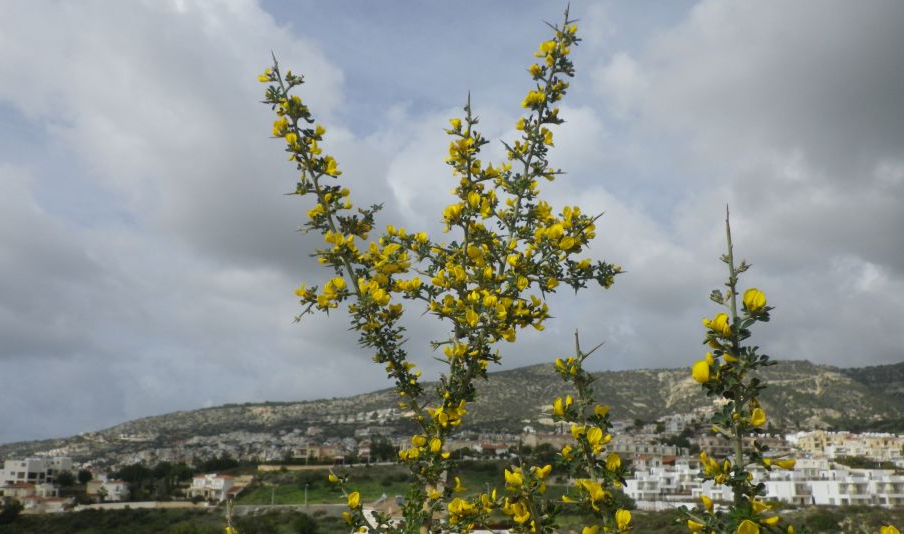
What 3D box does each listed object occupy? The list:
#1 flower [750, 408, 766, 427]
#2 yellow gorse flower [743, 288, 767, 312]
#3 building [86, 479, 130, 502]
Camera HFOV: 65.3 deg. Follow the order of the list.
[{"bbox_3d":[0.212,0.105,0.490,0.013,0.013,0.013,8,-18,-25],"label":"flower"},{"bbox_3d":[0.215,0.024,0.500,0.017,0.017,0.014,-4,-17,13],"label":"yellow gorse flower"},{"bbox_3d":[-105.031,68.140,215.000,12.000,7.200,9.500,2,-17,-5],"label":"building"}]

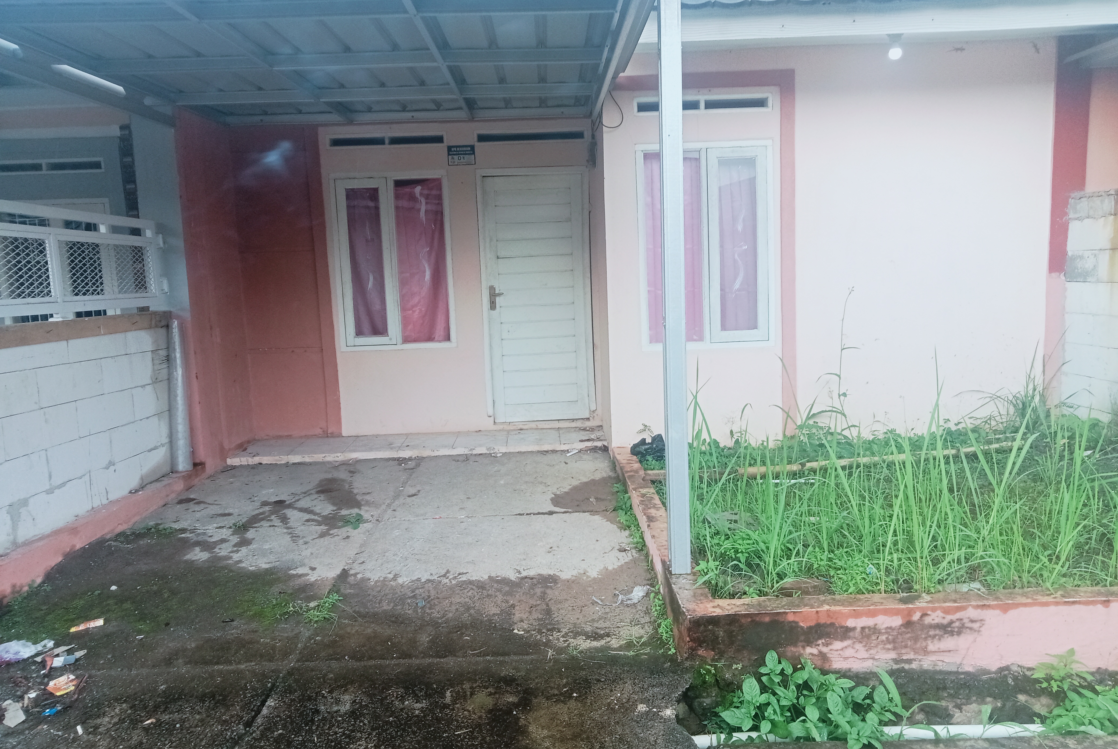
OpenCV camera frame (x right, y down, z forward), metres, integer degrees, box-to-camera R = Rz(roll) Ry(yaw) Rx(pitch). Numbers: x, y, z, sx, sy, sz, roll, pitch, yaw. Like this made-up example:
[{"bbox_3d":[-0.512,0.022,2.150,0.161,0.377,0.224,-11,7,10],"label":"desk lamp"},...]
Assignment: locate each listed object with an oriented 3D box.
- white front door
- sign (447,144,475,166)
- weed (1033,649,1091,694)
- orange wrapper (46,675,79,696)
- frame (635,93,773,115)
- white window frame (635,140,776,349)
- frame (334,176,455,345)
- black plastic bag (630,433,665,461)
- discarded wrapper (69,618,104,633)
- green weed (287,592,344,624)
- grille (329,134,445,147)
[{"bbox_3d":[-0.173,-0.610,7.285,0.787,1.986,0.060,-2,6,-1],"label":"white front door"},{"bbox_3d":[-0.769,-1.730,7.131,0.215,0.156,0.015,-2,6,-1],"label":"sign"},{"bbox_3d":[1.704,1.012,3.060,0.175,0.145,0.140,-2,6,0],"label":"weed"},{"bbox_3d":[-1.678,1.037,3.036,0.120,0.015,0.085,3,7,40],"label":"orange wrapper"},{"bbox_3d":[0.973,-1.817,6.092,0.934,0.110,0.070,-2,6,-1],"label":"frame"},{"bbox_3d":[1.007,-0.870,6.164,0.930,1.400,0.100,-2,6,0],"label":"white window frame"},{"bbox_3d":[-1.320,-0.897,7.229,0.928,1.395,0.080,-2,6,-1],"label":"frame"},{"bbox_3d":[0.605,0.488,6.055,0.260,0.190,0.220,-2,6,0],"label":"black plastic bag"},{"bbox_3d":[-1.870,0.990,3.590,0.125,0.012,0.065,-6,7,-34],"label":"discarded wrapper"},{"bbox_3d":[-0.991,0.948,3.657,0.195,0.070,0.160,-2,6,-1],"label":"green weed"},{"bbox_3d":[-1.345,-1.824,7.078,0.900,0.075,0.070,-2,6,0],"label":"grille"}]

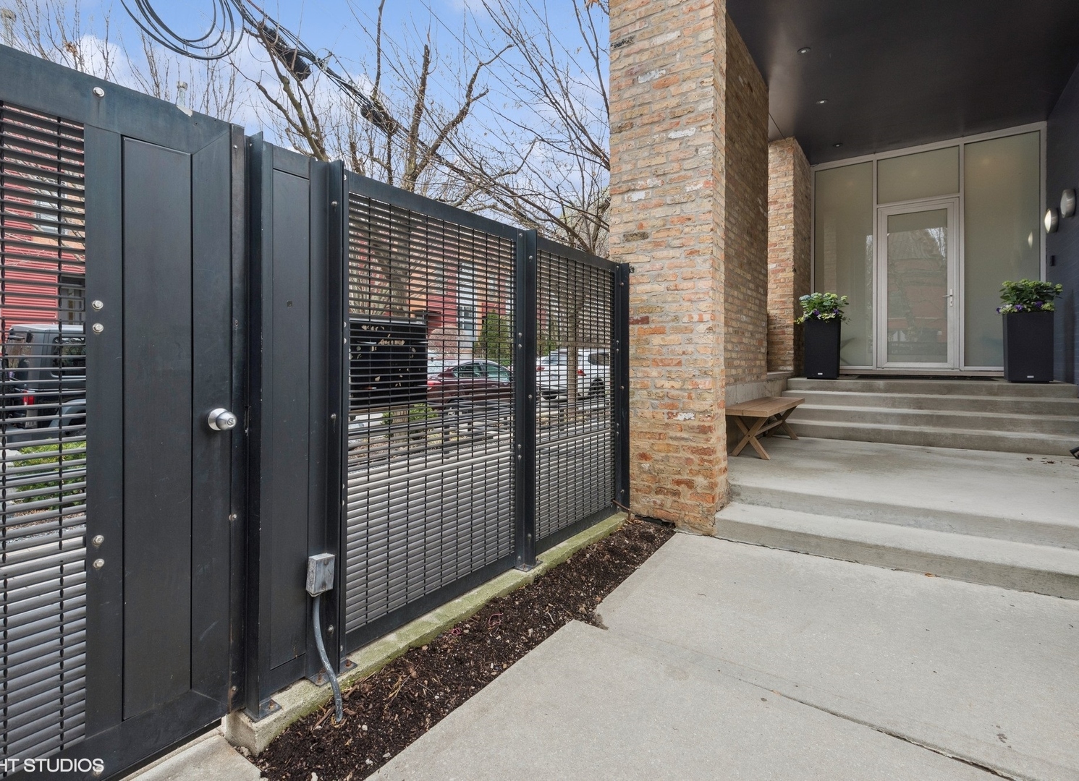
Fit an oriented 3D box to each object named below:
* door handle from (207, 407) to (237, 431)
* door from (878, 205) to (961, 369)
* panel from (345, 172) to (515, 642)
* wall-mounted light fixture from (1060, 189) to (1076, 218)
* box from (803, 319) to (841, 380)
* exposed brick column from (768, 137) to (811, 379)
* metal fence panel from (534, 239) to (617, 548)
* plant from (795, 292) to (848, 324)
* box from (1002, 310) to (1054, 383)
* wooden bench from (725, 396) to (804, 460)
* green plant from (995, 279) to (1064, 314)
[{"bbox_3d":[-0.910,0.087,1.513,0.066,0.067,0.067,1,2,35],"label":"door handle"},{"bbox_3d":[5.167,-1.440,7.124,0.840,2.200,0.070,2,3,35],"label":"door"},{"bbox_3d":[-0.397,0.053,2.281,0.050,1.730,1.060,1,2,35],"label":"panel"},{"bbox_3d":[5.465,-1.934,5.382,0.100,0.270,0.240,2,3,35],"label":"wall-mounted light fixture"},{"bbox_3d":[3.732,-0.538,6.858,0.380,0.765,0.380,1,2,35],"label":"box"},{"bbox_3d":[3.716,-1.899,7.868,0.460,3.220,1.450,1,2,35],"label":"exposed brick column"},{"bbox_3d":[0.268,0.006,3.431,0.050,1.800,1.020,2,3,35],"label":"metal fence panel"},{"bbox_3d":[3.729,-1.085,6.859,0.580,0.400,0.500,1,2,35],"label":"plant"},{"bbox_3d":[5.416,-0.475,5.782,0.380,0.765,0.380,1,2,35],"label":"box"},{"bbox_3d":[2.267,0.343,5.160,0.390,0.437,1.920,1,2,35],"label":"wooden bench"},{"bbox_3d":[5.340,-1.025,5.690,0.490,0.340,0.470,2,3,35],"label":"green plant"}]

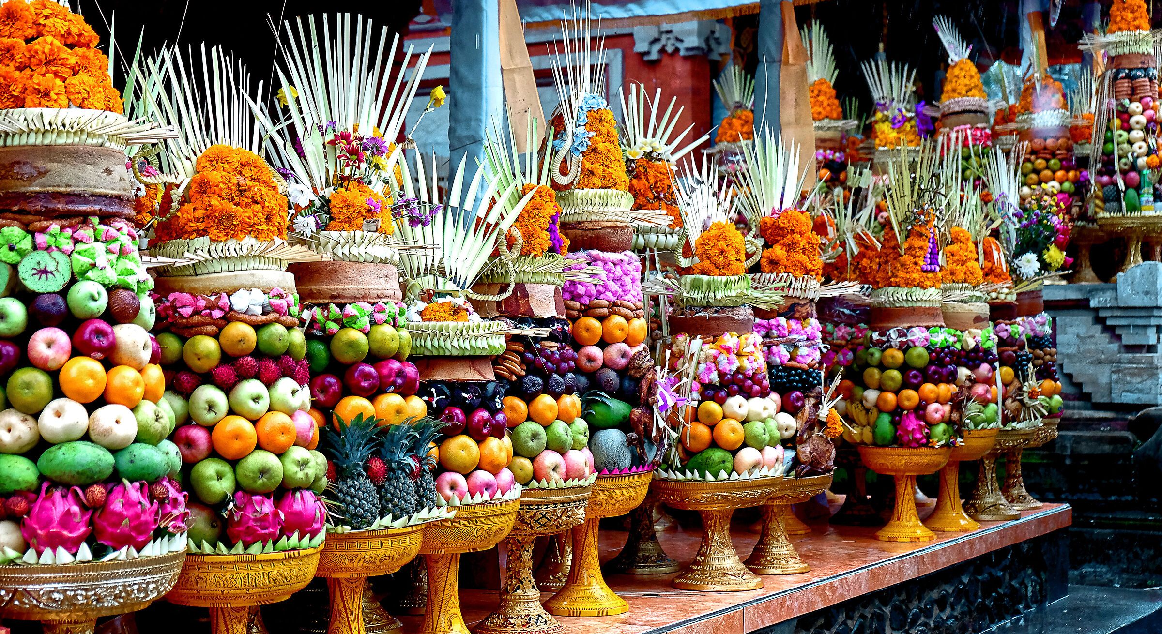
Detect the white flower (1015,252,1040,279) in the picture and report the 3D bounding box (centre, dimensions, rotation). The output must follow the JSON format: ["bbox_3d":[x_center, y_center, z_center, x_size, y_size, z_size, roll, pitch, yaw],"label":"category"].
[{"bbox_3d":[1.705,-0.196,6.900,0.100,0.100,0.065,0,-1,14],"label":"white flower"}]

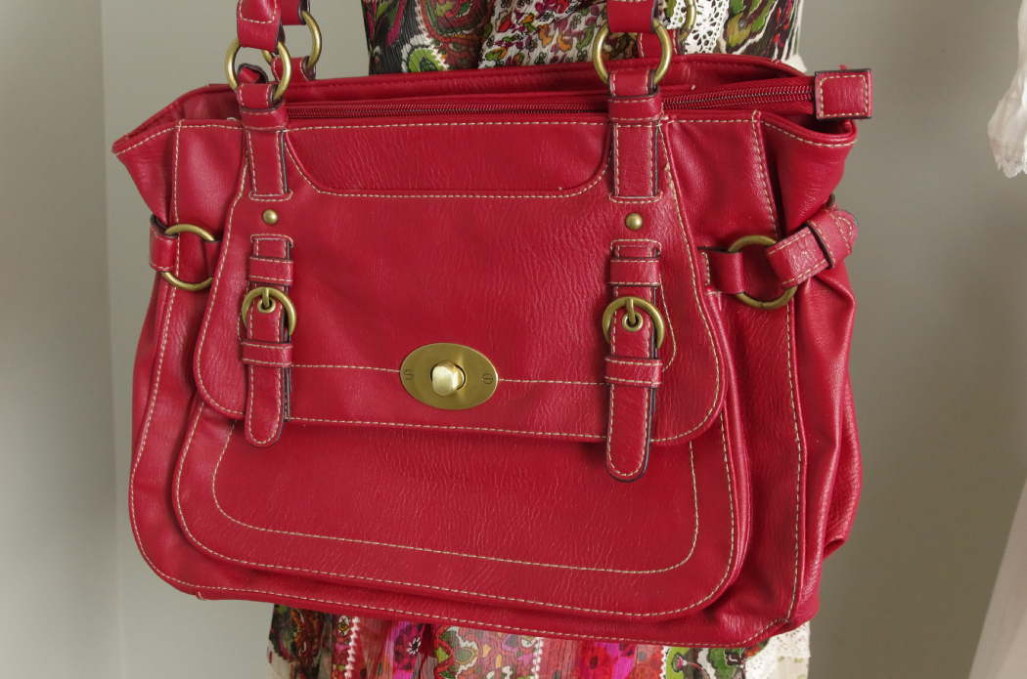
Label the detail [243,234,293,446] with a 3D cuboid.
[{"bbox_3d":[-0.137,0.001,0.779,0.033,0.118,0.014,3,11,20],"label":"detail"}]

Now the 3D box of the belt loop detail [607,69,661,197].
[{"bbox_3d":[0.061,-0.102,0.695,0.025,0.065,0.014,3,11,20],"label":"belt loop detail"}]

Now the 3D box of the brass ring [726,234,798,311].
[{"bbox_3d":[0.122,-0.033,0.684,0.038,0.038,0.005,-2,-20,-18],"label":"brass ring"}]

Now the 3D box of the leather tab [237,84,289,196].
[{"bbox_3d":[-0.139,-0.111,0.776,0.024,0.062,0.014,3,11,20],"label":"leather tab"}]

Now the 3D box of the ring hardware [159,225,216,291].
[{"bbox_3d":[-0.183,-0.046,0.785,0.038,0.038,0.005,2,13,12],"label":"ring hardware"}]

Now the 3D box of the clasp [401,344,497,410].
[{"bbox_3d":[-0.034,0.020,0.736,0.053,0.036,0.013,3,11,20],"label":"clasp"}]

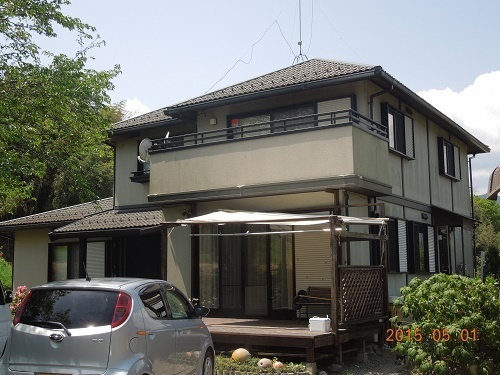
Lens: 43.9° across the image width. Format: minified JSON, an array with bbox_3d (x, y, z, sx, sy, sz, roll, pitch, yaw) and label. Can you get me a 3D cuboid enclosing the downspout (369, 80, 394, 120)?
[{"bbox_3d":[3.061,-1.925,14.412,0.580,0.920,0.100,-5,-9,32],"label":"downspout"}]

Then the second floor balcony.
[{"bbox_3d":[0.391,-0.477,14.285,5.180,1.470,2.150,-5,-9,32],"label":"second floor balcony"}]

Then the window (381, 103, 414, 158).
[{"bbox_3d":[3.868,-1.391,16.031,0.140,1.130,2.050,-5,-9,32],"label":"window"}]

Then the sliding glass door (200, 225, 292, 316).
[{"bbox_3d":[-0.134,1.799,14.103,2.630,2.120,0.100,-5,-9,32],"label":"sliding glass door"}]

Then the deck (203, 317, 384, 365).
[{"bbox_3d":[-0.038,2.881,12.050,4.400,0.435,3.050,-5,-9,32],"label":"deck"}]

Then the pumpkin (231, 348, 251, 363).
[{"bbox_3d":[-0.143,2.675,9.900,0.280,0.220,0.280,-1,-8,0],"label":"pumpkin"}]

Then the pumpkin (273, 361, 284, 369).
[{"bbox_3d":[0.427,2.656,9.300,0.155,0.125,0.155,-1,-8,0],"label":"pumpkin"}]

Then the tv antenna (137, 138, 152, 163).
[{"bbox_3d":[-2.516,-0.888,14.899,0.250,0.520,0.460,-5,-9,29],"label":"tv antenna"}]

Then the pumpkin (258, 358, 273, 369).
[{"bbox_3d":[0.229,2.635,9.300,0.200,0.155,0.200,-1,-8,0],"label":"pumpkin"}]

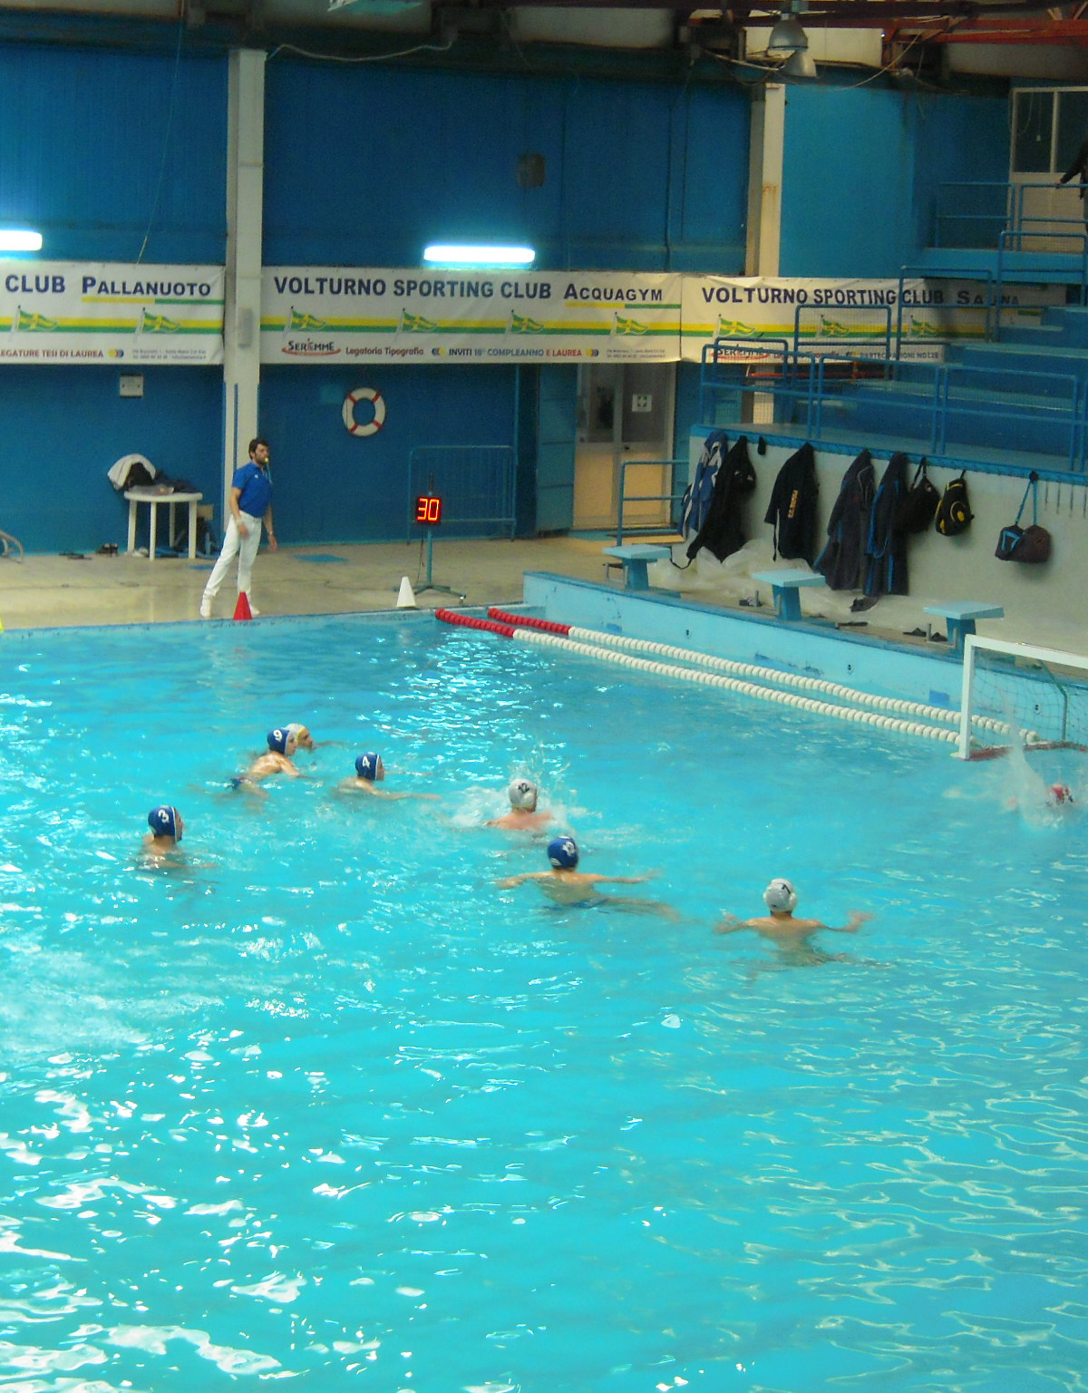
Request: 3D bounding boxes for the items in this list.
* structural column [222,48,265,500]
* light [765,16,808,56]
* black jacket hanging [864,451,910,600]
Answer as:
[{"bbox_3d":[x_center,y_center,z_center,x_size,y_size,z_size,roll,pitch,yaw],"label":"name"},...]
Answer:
[{"bbox_3d":[-3.494,-4.591,36.913,0.310,5.773,0.300,-4,10,-32],"label":"structural column"},{"bbox_3d":[2.634,-7.140,34.200,0.440,0.410,0.440,2,9,0],"label":"light"},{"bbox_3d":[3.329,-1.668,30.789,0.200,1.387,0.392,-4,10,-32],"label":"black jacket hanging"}]

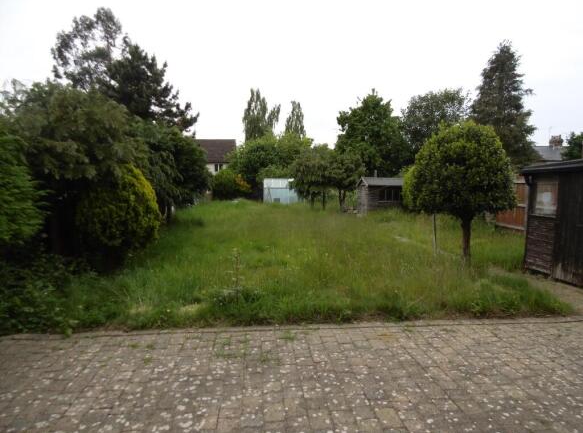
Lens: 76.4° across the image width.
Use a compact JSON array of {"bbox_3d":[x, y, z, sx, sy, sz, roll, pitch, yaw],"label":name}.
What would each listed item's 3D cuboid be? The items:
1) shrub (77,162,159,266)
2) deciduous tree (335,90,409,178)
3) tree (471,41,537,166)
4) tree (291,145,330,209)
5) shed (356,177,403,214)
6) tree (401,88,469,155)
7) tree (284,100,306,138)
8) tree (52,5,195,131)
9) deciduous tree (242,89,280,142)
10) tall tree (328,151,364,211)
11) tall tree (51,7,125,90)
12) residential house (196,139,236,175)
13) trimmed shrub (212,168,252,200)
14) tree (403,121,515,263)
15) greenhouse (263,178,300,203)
[{"bbox_3d":[-3.515,-0.063,7.526,1.700,2.050,1.700,0,5,0],"label":"shrub"},{"bbox_3d":[6.401,-5.418,29.651,5.900,9.110,5.700,0,5,0],"label":"deciduous tree"},{"bbox_3d":[14.914,-6.505,26.550,5.100,11.800,5.100,0,5,0],"label":"tree"},{"bbox_3d":[1.181,-2.335,21.878,2.500,3.950,2.500,0,5,0],"label":"tree"},{"bbox_3d":[5.125,-1.106,19.983,2.500,2.050,1.950,-1,5,-6],"label":"shed"},{"bbox_3d":[12.748,-6.253,32.565,6.600,9.800,6.400,0,5,0],"label":"tree"},{"bbox_3d":[0.612,-10.488,57.325,4.000,14.600,4.000,0,5,0],"label":"tree"},{"bbox_3d":[-8.945,-5.509,20.081,6.600,10.600,6.400,0,5,0],"label":"tree"},{"bbox_3d":[-4.266,-10.540,53.307,5.600,15.370,5.400,0,5,0],"label":"deciduous tree"},{"bbox_3d":[3.099,-1.978,21.410,2.300,3.630,2.300,0,5,0],"label":"tall tree"},{"bbox_3d":[-11.536,-5.899,21.049,4.600,11.200,4.600,0,5,0],"label":"tall tree"},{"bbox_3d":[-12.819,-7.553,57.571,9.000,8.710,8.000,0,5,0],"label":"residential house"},{"bbox_3d":[-5.307,-2.687,32.891,3.400,3.130,3.000,0,5,0],"label":"trimmed shrub"},{"bbox_3d":[3.417,-0.462,7.489,2.100,2.850,2.050,0,5,0],"label":"tree"},{"bbox_3d":[-0.630,-1.754,25.948,2.650,2.050,1.950,-1,5,-6],"label":"greenhouse"}]

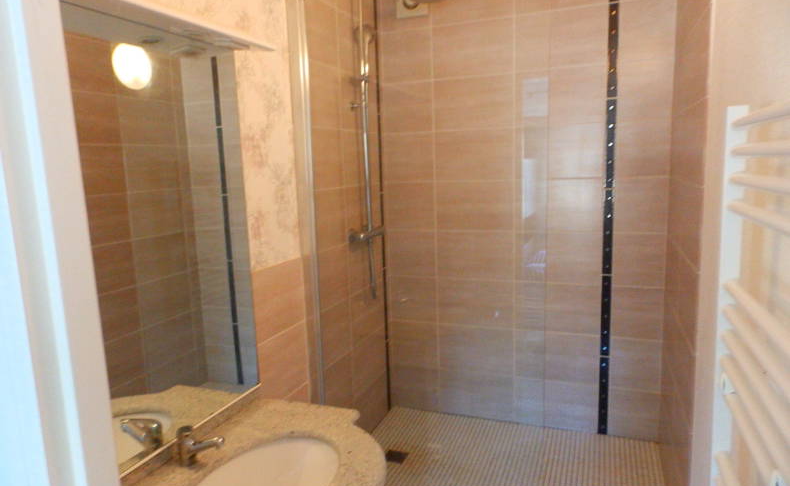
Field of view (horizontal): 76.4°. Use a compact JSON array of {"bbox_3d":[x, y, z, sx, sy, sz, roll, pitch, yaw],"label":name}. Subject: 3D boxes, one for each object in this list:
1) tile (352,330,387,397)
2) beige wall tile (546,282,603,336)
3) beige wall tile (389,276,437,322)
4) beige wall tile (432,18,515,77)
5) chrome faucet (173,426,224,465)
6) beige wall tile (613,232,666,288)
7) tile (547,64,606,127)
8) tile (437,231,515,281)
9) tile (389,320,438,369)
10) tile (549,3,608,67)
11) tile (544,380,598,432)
[{"bbox_3d":[-0.133,0.595,2.548,0.010,0.250,0.400,1,9,20],"label":"tile"},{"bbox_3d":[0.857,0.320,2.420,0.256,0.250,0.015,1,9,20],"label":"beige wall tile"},{"bbox_3d":[0.096,0.308,2.720,0.287,0.250,0.010,1,9,20],"label":"beige wall tile"},{"bbox_3d":[0.374,-0.933,2.421,0.396,0.251,0.010,1,9,20],"label":"beige wall tile"},{"bbox_3d":[-0.483,0.512,1.257,0.140,0.095,0.046,1,9,20],"label":"chrome faucet"},{"bbox_3d":[1.117,0.079,2.301,0.218,0.250,0.010,1,9,20],"label":"beige wall tile"},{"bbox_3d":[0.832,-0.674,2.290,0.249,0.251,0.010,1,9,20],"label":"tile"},{"bbox_3d":[0.410,0.066,2.568,0.396,0.251,0.010,1,9,20],"label":"tile"},{"bbox_3d":[0.104,0.557,2.756,0.287,0.250,0.010,1,9,20],"label":"tile"},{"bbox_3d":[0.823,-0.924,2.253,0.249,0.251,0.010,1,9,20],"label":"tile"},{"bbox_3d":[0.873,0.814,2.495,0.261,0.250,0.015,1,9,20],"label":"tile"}]

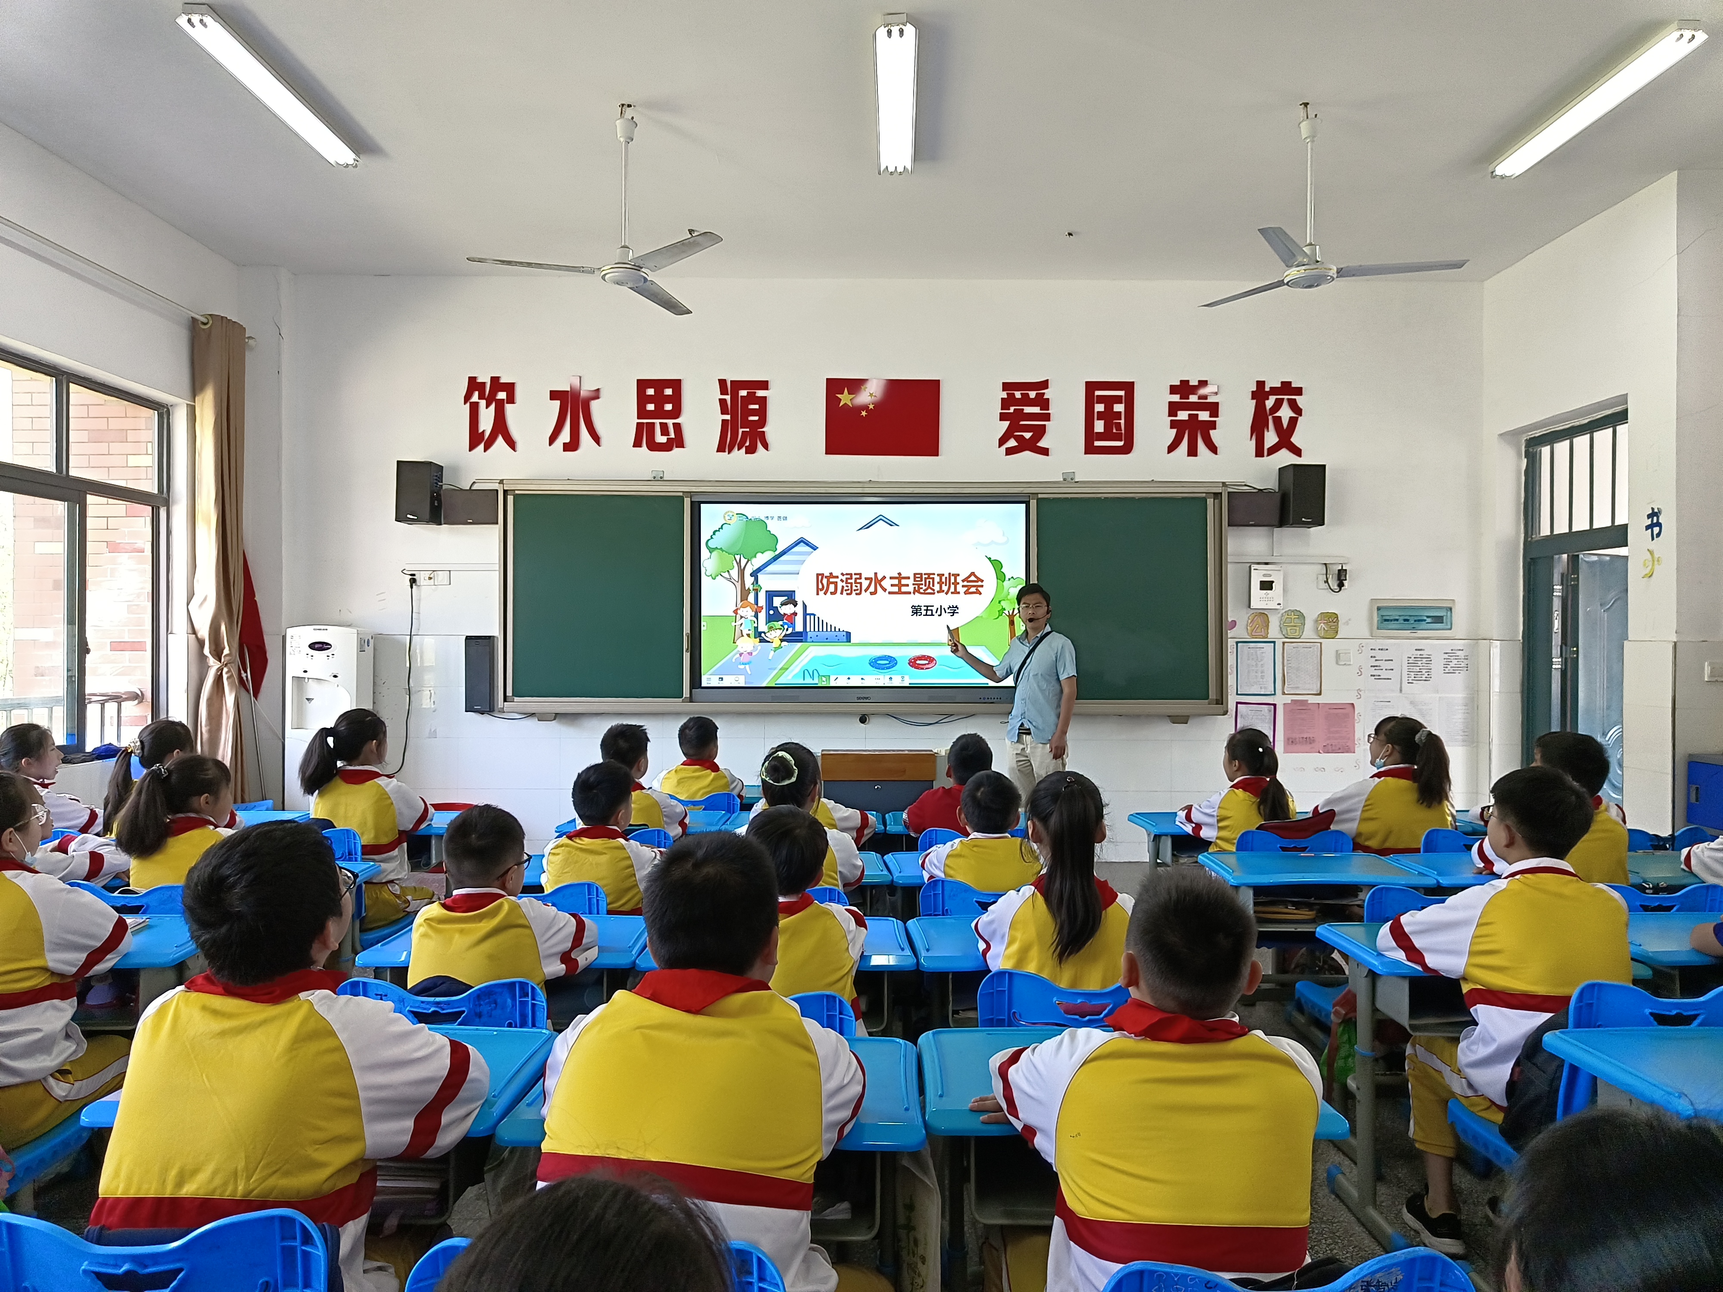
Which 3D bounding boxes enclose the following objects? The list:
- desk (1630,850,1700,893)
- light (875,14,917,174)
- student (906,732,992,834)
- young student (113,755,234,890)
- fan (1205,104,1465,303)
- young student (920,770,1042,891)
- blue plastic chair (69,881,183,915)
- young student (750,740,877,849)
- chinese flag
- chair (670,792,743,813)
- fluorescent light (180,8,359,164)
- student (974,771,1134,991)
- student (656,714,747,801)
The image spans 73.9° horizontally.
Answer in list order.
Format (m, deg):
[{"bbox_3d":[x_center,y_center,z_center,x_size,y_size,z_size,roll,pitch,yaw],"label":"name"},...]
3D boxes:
[{"bbox_3d":[2.580,1.025,3.560,0.610,0.690,0.400,0,0,0],"label":"desk"},{"bbox_3d":[0.139,-2.165,4.590,0.160,0.080,1.220,0,0,2],"label":"light"},{"bbox_3d":[0.373,0.802,4.221,0.440,0.980,0.560,0,0,0],"label":"student"},{"bbox_3d":[-1.830,0.810,3.100,0.400,1.020,0.580,0,0,20],"label":"young student"},{"bbox_3d":[1.900,-1.800,4.580,1.030,0.735,1.080,0,0,0],"label":"fan"},{"bbox_3d":[0.335,0.825,3.140,0.400,0.990,0.580,0,0,0],"label":"young student"},{"bbox_3d":[-1.980,0.990,3.270,0.420,0.730,0.450,0,0,3],"label":"blue plastic chair"},{"bbox_3d":[-0.191,0.800,4.221,0.440,0.980,0.560,0,0,6],"label":"young student"},{"bbox_3d":[0.128,-1.363,6.830,0.680,0.465,0.020,0,0,0],"label":"chinese flag"},{"bbox_3d":[-0.720,0.990,5.120,0.420,0.730,0.450,0,0,0],"label":"chair"},{"bbox_3d":[-2.295,-2.160,4.530,0.155,0.080,1.210,0,0,0],"label":"fluorescent light"},{"bbox_3d":[0.416,0.785,2.460,0.410,1.040,0.560,0,0,-2],"label":"student"},{"bbox_3d":[-0.693,0.783,4.956,0.400,1.000,0.560,0,0,5],"label":"student"}]

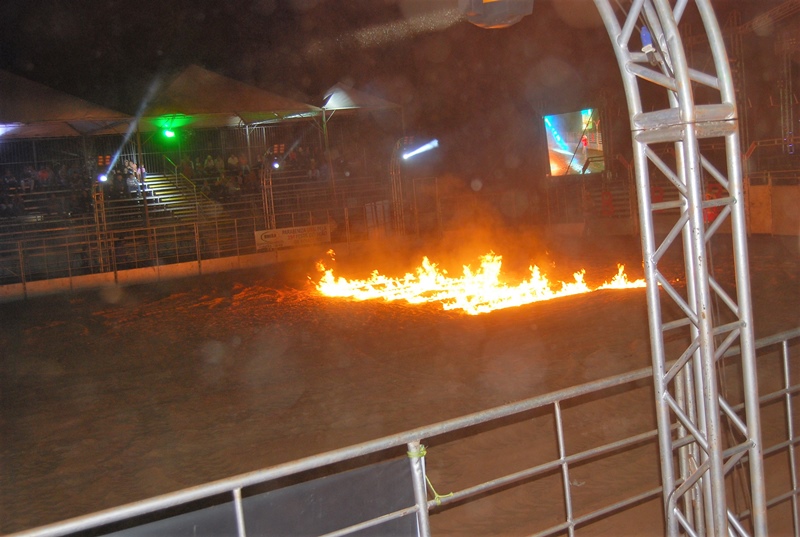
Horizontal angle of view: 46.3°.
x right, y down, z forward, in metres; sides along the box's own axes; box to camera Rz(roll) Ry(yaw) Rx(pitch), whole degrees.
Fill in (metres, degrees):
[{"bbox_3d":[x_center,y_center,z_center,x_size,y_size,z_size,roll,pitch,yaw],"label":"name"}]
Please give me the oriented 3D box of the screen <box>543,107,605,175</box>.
[{"bbox_3d":[7.649,-5.467,41.000,0.200,2.720,3.300,-10,7,-36],"label":"screen"}]

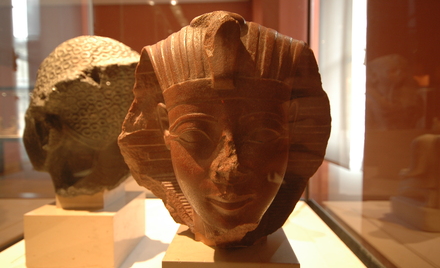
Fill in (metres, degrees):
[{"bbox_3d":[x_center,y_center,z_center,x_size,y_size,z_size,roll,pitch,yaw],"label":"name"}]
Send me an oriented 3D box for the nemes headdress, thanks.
[{"bbox_3d":[0.003,-0.010,0.308,0.256,0.253,0.189,0,2,2],"label":"nemes headdress"}]

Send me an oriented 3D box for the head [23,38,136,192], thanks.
[{"bbox_3d":[-0.220,-0.034,0.442,0.223,0.256,0.182,0,2,2],"label":"head"}]

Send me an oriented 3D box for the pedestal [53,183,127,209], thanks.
[{"bbox_3d":[-0.222,0.105,0.449,0.077,0.030,0.078,0,2,2],"label":"pedestal"}]

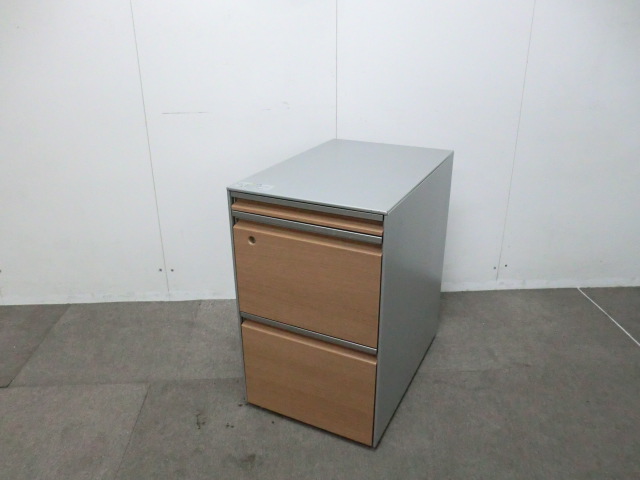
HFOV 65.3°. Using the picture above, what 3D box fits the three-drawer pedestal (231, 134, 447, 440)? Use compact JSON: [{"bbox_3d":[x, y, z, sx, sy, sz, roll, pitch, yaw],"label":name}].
[{"bbox_3d":[0.092,0.104,1.446,0.393,0.642,0.570,11,26,25],"label":"three-drawer pedestal"}]

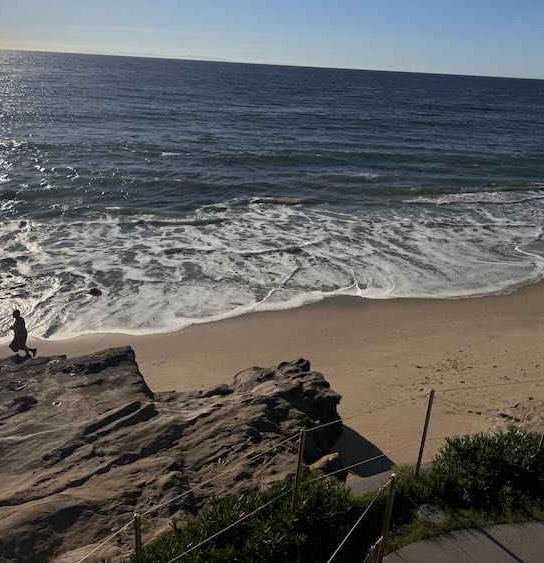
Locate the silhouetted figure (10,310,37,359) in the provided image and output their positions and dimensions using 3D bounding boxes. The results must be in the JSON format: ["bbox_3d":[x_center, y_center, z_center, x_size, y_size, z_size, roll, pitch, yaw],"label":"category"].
[{"bbox_3d":[-7.407,1.545,15.400,0.680,1.580,0.500,-2,23,-13],"label":"silhouetted figure"}]

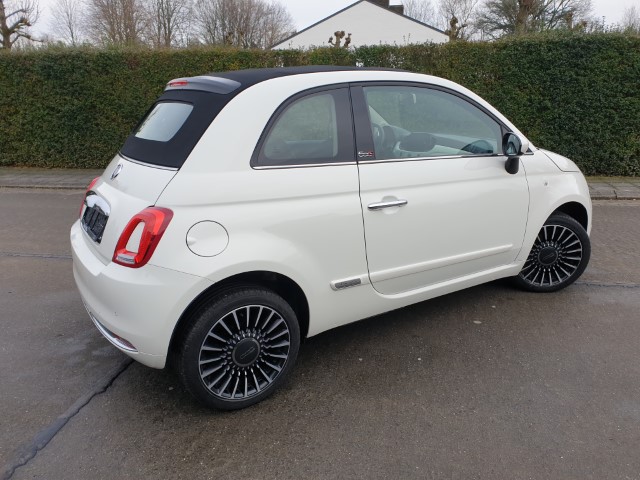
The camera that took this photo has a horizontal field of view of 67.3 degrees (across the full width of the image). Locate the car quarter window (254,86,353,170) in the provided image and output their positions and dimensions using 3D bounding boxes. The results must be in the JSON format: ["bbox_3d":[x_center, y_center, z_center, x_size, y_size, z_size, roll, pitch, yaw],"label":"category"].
[{"bbox_3d":[-0.067,-0.511,2.110,0.545,0.376,0.060,-9,0,-27],"label":"car quarter window"}]

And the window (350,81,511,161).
[{"bbox_3d":[0.603,-0.625,2.507,1.140,0.370,0.120,-11,19,-31],"label":"window"}]

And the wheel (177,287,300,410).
[{"bbox_3d":[-0.356,0.466,2.131,0.580,0.580,0.200,-11,19,-31],"label":"wheel"}]

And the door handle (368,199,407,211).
[{"bbox_3d":[0.324,-0.163,2.247,0.245,0.036,0.050,-11,19,-31],"label":"door handle"}]

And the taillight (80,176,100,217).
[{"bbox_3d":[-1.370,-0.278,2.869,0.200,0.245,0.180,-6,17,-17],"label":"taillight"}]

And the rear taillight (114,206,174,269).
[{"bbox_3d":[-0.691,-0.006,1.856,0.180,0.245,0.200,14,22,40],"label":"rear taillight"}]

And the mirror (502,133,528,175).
[{"bbox_3d":[1.088,-0.470,2.649,0.140,0.220,0.200,-11,19,-31],"label":"mirror"}]

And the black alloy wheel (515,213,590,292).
[{"bbox_3d":[1.545,0.087,3.315,0.580,0.580,0.200,0,16,4],"label":"black alloy wheel"}]

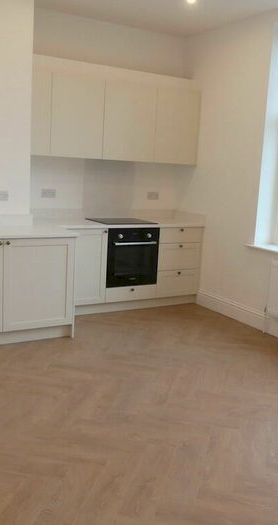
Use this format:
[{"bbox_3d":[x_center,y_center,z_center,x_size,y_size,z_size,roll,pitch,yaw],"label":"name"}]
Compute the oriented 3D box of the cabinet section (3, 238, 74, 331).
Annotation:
[{"bbox_3d":[-0.947,0.131,4.354,0.595,0.745,0.570,-3,11,-30],"label":"cabinet section"}]

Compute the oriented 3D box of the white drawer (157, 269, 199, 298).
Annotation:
[{"bbox_3d":[0.303,0.177,5.589,0.515,0.285,0.500,-3,12,-30],"label":"white drawer"}]

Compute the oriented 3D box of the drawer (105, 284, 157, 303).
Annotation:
[{"bbox_3d":[-0.186,0.272,5.327,0.597,0.140,0.500,-3,12,-30],"label":"drawer"}]

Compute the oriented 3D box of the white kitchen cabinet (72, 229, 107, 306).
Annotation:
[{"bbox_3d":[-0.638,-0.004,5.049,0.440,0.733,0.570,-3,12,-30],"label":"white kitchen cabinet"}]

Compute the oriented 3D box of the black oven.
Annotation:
[{"bbox_3d":[-0.175,-0.092,5.274,0.595,0.590,0.550,-3,12,-30],"label":"black oven"}]

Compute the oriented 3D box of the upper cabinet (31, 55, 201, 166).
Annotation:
[{"bbox_3d":[-0.255,-1.479,5.127,1.870,0.880,0.340,-3,12,-30],"label":"upper cabinet"}]

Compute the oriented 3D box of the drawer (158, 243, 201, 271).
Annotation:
[{"bbox_3d":[0.319,-0.105,5.538,0.515,0.282,0.500,-3,12,-30],"label":"drawer"}]

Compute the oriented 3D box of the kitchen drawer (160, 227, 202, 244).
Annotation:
[{"bbox_3d":[0.331,-0.325,5.498,0.515,0.156,0.500,-3,12,-30],"label":"kitchen drawer"}]

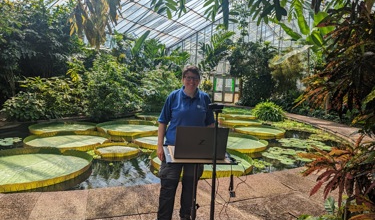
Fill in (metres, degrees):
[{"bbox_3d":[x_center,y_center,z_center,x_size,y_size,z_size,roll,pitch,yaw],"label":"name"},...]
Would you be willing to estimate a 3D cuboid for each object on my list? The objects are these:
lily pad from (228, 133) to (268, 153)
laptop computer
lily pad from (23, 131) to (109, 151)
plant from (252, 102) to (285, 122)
[{"bbox_3d":[1.081,0.906,7.210,2.150,0.140,2.150,2,5,0],"label":"lily pad"},{"bbox_3d":[0.088,0.227,1.942,0.360,0.245,0.285,2,5,-5],"label":"laptop computer"},{"bbox_3d":[-2.957,0.789,6.563,2.020,0.140,2.020,2,5,0],"label":"lily pad"},{"bbox_3d":[4.103,0.014,13.040,1.600,1.000,1.500,2,5,0],"label":"plant"}]

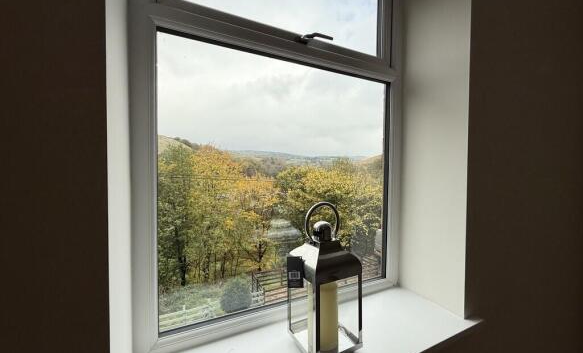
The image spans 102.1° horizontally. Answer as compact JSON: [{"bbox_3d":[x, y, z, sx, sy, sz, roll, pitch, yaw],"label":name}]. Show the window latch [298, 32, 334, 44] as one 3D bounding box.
[{"bbox_3d":[0.101,-0.558,0.951,0.133,0.032,0.056,0,2,-25],"label":"window latch"}]

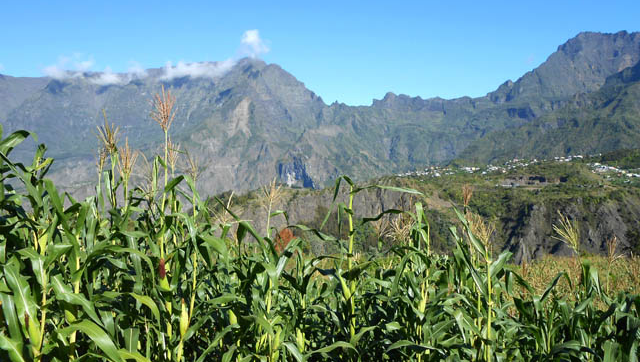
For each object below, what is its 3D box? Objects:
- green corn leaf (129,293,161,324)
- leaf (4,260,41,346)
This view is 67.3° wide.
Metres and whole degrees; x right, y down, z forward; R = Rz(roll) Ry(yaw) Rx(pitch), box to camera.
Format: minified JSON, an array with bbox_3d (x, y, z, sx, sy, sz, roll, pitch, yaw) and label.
[{"bbox_3d":[-0.986,0.716,2.700,0.174,0.163,0.140,0,-2,0],"label":"green corn leaf"},{"bbox_3d":[-1.516,0.619,2.450,0.178,0.425,0.160,0,-2,0],"label":"leaf"}]

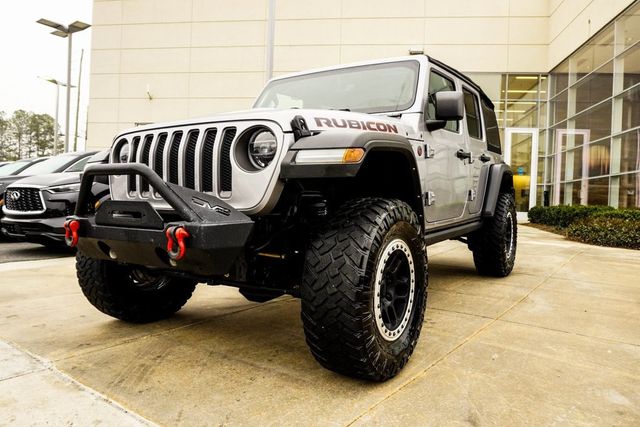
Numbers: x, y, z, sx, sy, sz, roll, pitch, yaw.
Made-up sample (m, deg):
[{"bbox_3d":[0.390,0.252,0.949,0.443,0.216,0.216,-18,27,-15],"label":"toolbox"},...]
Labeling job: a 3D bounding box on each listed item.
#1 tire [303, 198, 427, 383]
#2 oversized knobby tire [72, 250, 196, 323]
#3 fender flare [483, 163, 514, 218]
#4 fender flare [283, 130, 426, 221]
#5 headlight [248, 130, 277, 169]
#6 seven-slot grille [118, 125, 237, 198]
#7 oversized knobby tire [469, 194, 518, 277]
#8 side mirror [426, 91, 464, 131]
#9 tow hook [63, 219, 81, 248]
[{"bbox_3d":[0.260,0.357,2.214,0.315,0.866,0.881,1,3,33],"label":"tire"},{"bbox_3d":[-1.234,0.323,3.167,0.315,0.866,0.881,1,3,33],"label":"oversized knobby tire"},{"bbox_3d":[1.889,-0.257,4.752,0.165,0.530,1.080,1,3,33],"label":"fender flare"},{"bbox_3d":[0.218,-0.145,2.262,0.290,0.525,1.120,1,3,33],"label":"fender flare"},{"bbox_3d":[-0.228,-0.282,2.006,0.180,0.180,0.100,1,3,33],"label":"headlight"},{"bbox_3d":[-0.723,-0.242,2.300,0.840,0.340,0.100,1,3,33],"label":"seven-slot grille"},{"bbox_3d":[1.879,0.226,4.746,0.315,0.866,0.881,1,3,33],"label":"oversized knobby tire"},{"bbox_3d":[0.828,-0.661,2.926,0.235,0.225,0.140,1,3,33],"label":"side mirror"},{"bbox_3d":[-1.244,0.100,2.211,0.106,0.146,0.070,1,3,33],"label":"tow hook"}]

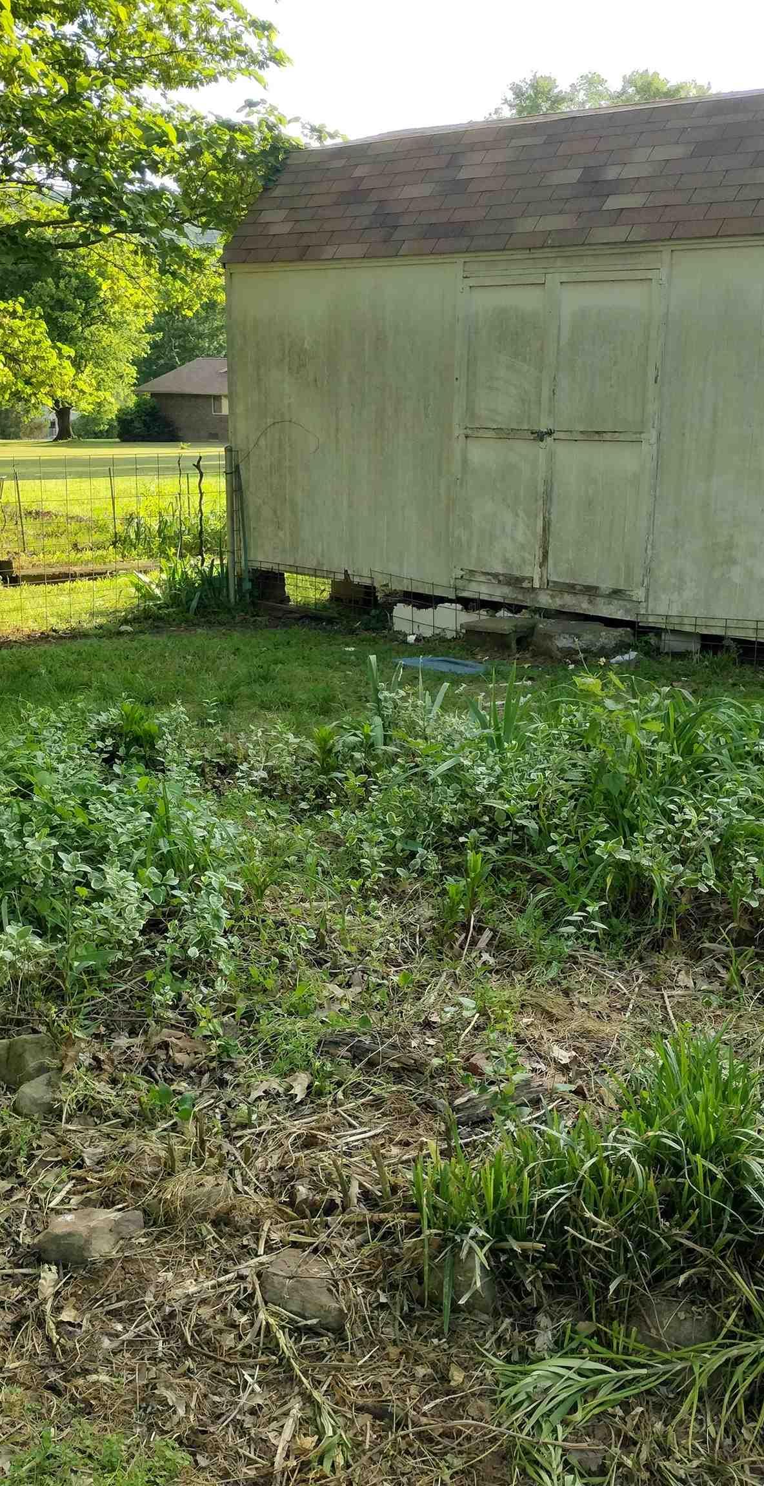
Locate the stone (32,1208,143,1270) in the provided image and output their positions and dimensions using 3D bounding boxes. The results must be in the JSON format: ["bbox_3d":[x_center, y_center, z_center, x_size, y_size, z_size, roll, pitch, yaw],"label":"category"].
[{"bbox_3d":[-0.531,0.895,2.794,0.180,0.060,0.090,-6,15,-26],"label":"stone"}]

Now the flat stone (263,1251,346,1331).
[{"bbox_3d":[-0.132,0.917,2.590,0.135,0.075,0.095,5,14,17],"label":"flat stone"}]

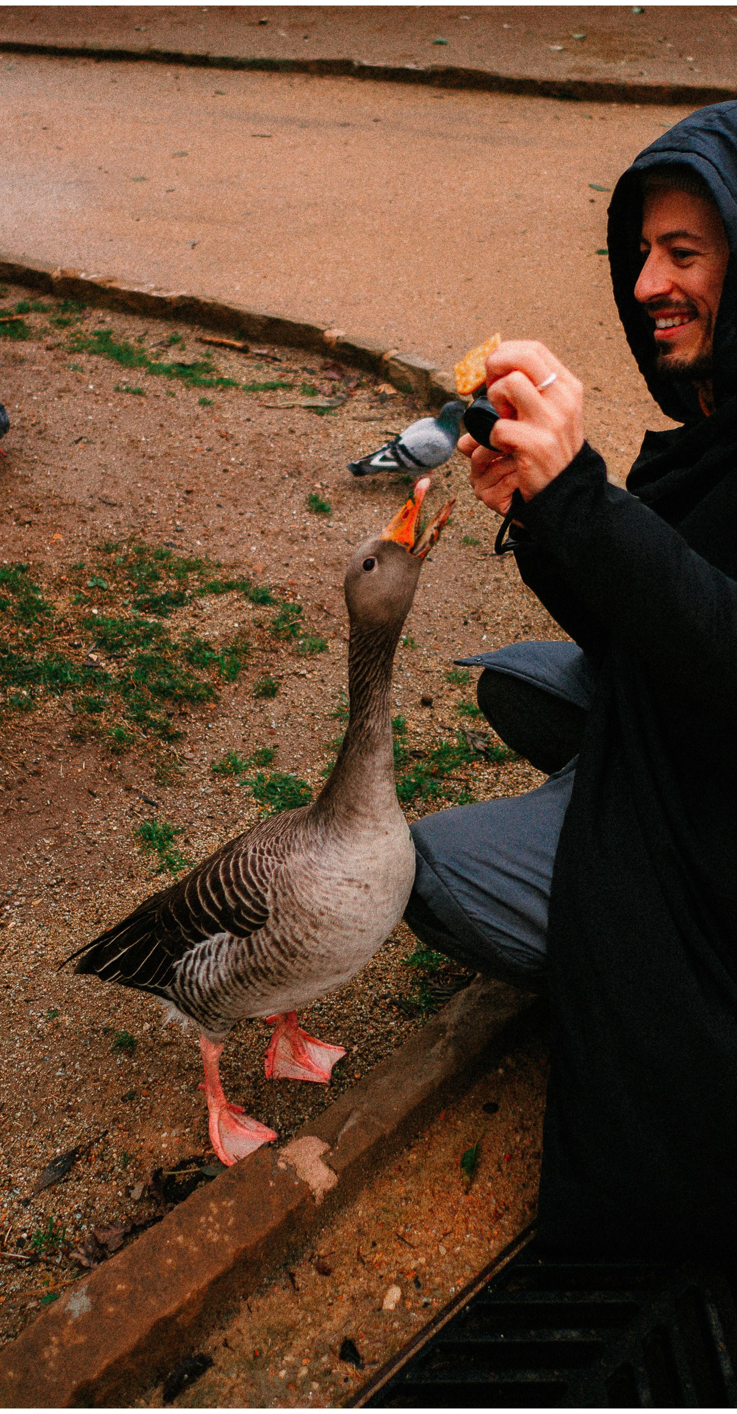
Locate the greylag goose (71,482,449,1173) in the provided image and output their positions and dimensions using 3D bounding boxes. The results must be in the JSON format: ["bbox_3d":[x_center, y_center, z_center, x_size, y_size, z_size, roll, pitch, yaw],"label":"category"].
[{"bbox_3d":[-0.133,0.126,1.280,0.430,0.755,0.210,4,32,7],"label":"greylag goose"}]

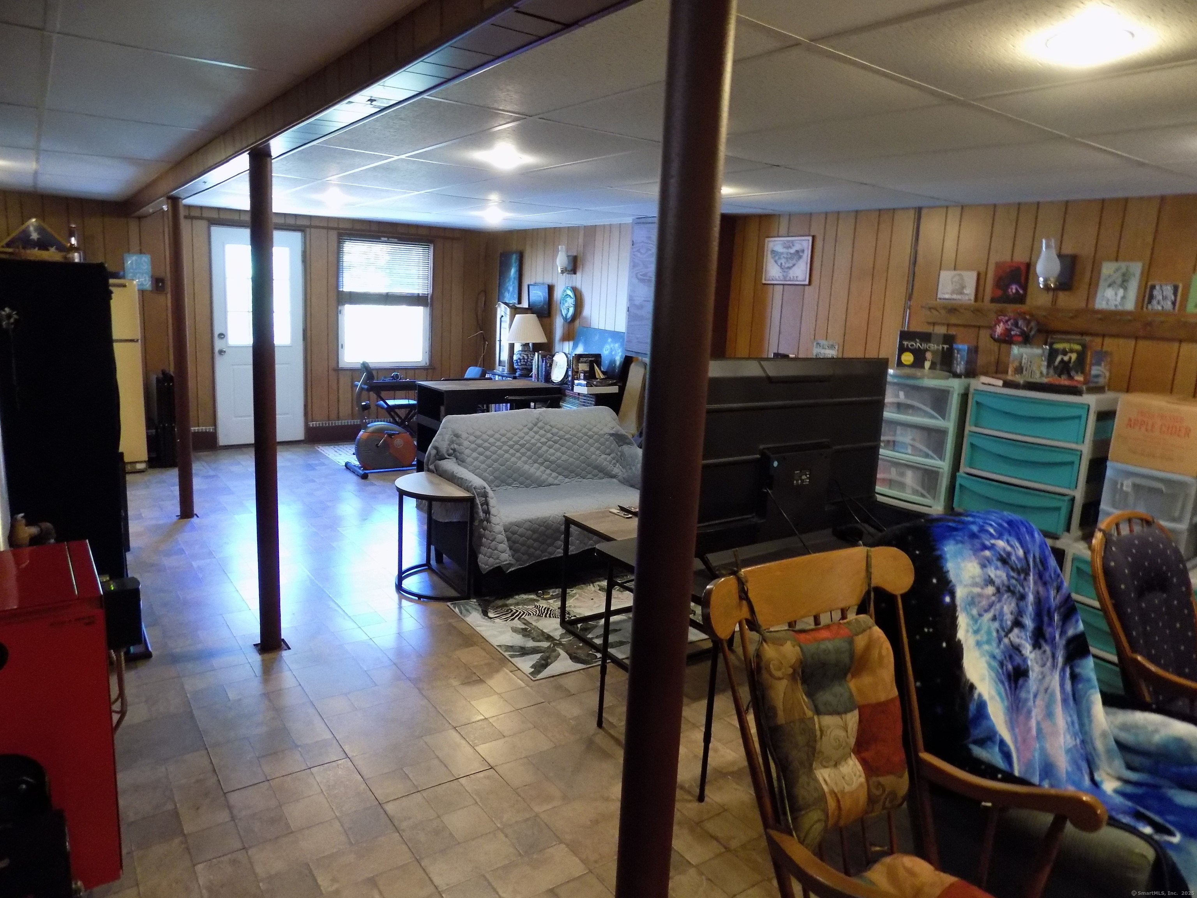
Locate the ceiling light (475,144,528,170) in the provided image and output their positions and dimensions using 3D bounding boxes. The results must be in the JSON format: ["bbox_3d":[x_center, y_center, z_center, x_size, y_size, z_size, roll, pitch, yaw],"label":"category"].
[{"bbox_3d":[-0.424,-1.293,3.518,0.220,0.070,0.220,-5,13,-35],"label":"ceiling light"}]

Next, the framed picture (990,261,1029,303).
[{"bbox_3d":[2.074,-0.837,4.017,0.030,0.208,0.175,-5,13,-35],"label":"framed picture"}]

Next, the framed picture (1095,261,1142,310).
[{"bbox_3d":[2.376,-0.745,3.633,0.020,0.210,0.170,-5,14,-35],"label":"framed picture"}]

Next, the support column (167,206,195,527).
[{"bbox_3d":[-2.591,-0.533,4.931,0.085,1.980,0.085,-5,13,-35],"label":"support column"}]

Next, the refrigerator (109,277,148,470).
[{"bbox_3d":[-4.101,-0.601,6.368,0.720,1.525,0.680,-5,14,-35],"label":"refrigerator"}]

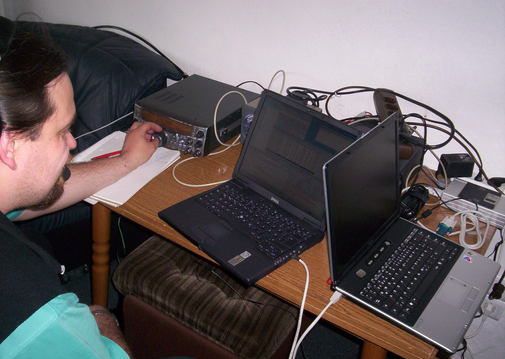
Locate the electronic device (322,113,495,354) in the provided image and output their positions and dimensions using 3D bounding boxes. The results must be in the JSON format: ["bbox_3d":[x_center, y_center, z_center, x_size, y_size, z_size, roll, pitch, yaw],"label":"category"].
[{"bbox_3d":[0.367,0.099,1.181,0.343,0.309,0.352,25,36,29],"label":"electronic device"}]

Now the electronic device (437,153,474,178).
[{"bbox_3d":[0.620,-0.041,1.631,0.086,0.052,0.055,0,32,-10],"label":"electronic device"}]

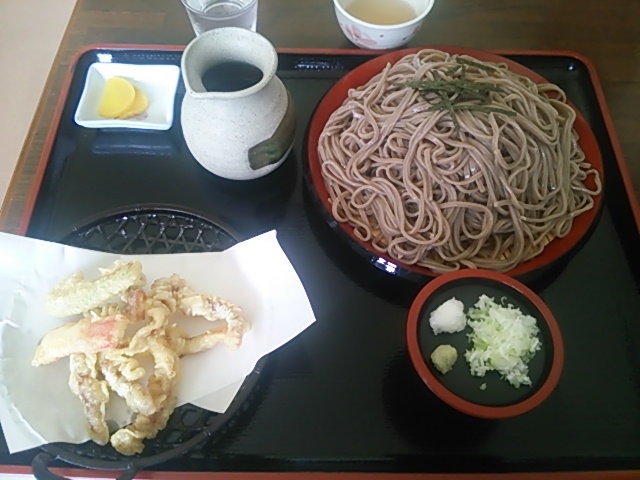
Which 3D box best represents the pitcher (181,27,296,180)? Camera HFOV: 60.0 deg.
[{"bbox_3d":[-0.061,-0.097,0.424,0.084,0.104,0.086,0,61,0],"label":"pitcher"}]

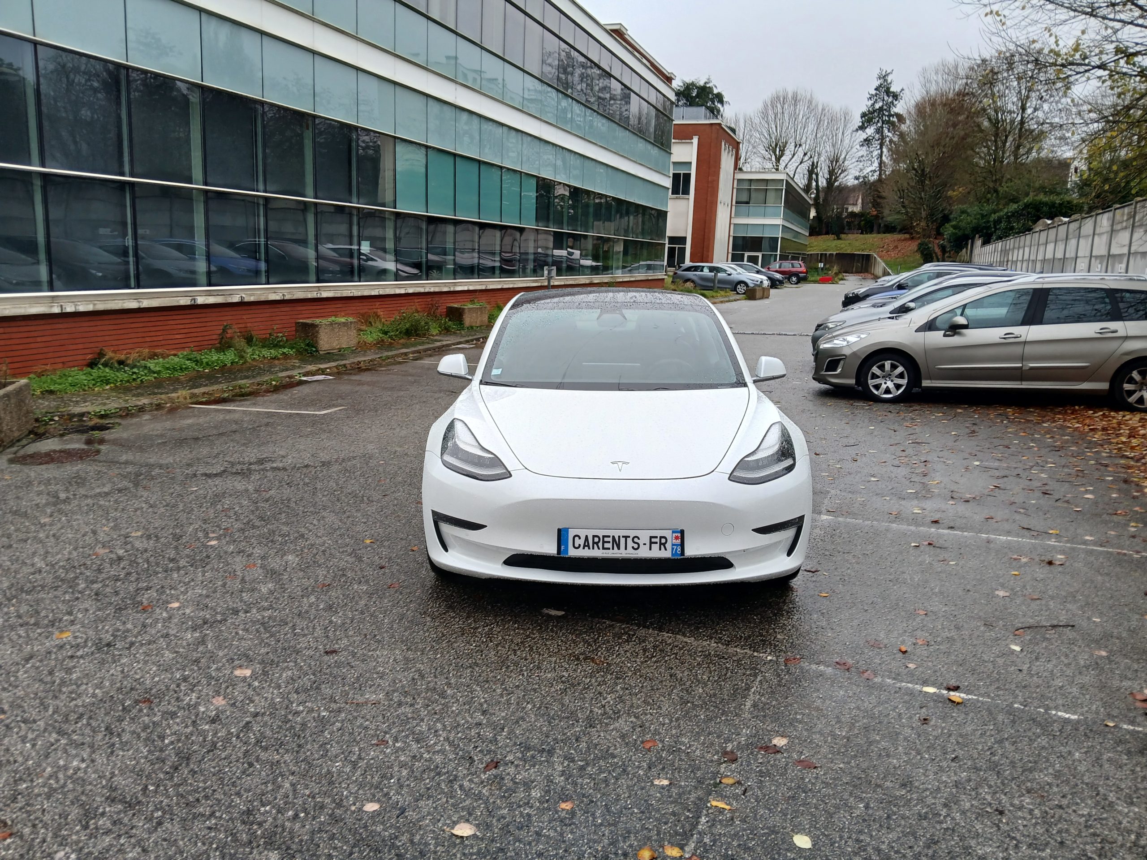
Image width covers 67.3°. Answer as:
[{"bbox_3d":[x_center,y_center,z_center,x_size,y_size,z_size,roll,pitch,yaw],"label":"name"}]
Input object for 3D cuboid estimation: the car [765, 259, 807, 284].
[{"bbox_3d":[14.944,-11.372,61.979,4.150,1.660,1.700,6,12,18],"label":"car"}]

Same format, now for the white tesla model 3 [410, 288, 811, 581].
[{"bbox_3d":[0.243,-0.261,5.856,1.860,1.443,4.690,1,11,1],"label":"white tesla model 3"}]

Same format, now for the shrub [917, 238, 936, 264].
[{"bbox_3d":[27.117,-13.730,66.000,1.440,2.030,1.440,6,12,18],"label":"shrub"}]

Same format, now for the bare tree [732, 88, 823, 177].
[{"bbox_3d":[24.296,-31.563,102.000,10.930,18.190,10.930,6,12,18],"label":"bare tree"}]

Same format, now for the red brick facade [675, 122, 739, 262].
[{"bbox_3d":[8.228,-14.376,54.892,3.400,10.000,6.600,6,12,18],"label":"red brick facade"}]

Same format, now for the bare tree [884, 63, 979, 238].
[{"bbox_3d":[32.412,-25.191,78.000,8.600,16.400,8.600,6,12,18],"label":"bare tree"}]

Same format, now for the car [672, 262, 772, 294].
[{"bbox_3d":[7.246,-7.684,43.435,4.600,1.470,1.800,6,12,18],"label":"car"}]

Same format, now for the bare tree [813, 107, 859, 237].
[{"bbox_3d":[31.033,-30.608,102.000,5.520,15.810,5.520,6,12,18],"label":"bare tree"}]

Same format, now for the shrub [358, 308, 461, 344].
[{"bbox_3d":[-3.156,-2.144,16.842,0.900,0.580,2.600,6,12,18],"label":"shrub"}]

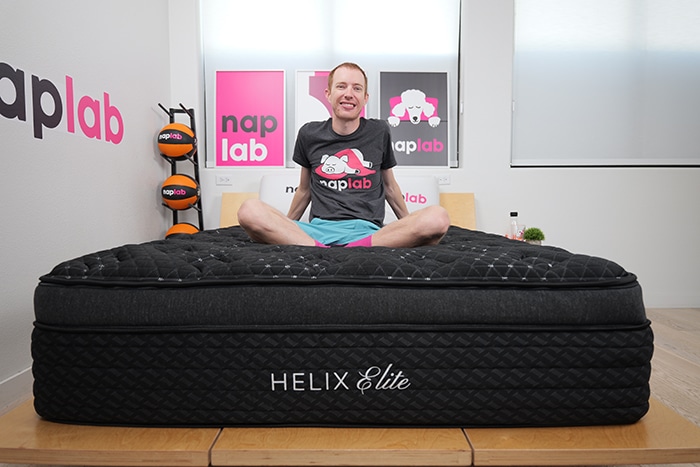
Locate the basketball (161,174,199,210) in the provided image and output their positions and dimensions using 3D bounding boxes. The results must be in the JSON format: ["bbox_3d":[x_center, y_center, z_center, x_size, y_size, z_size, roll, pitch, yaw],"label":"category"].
[{"bbox_3d":[-1.127,-0.273,3.110,0.240,0.240,0.240,0,4,0],"label":"basketball"}]

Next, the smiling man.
[{"bbox_3d":[-0.030,-0.335,1.960,0.850,0.820,0.720,0,4,0],"label":"smiling man"}]

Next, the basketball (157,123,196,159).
[{"bbox_3d":[-1.153,-0.615,3.120,0.240,0.240,0.240,0,4,0],"label":"basketball"}]

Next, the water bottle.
[{"bbox_3d":[1.125,-0.037,3.190,0.060,0.220,0.060,0,4,0],"label":"water bottle"}]

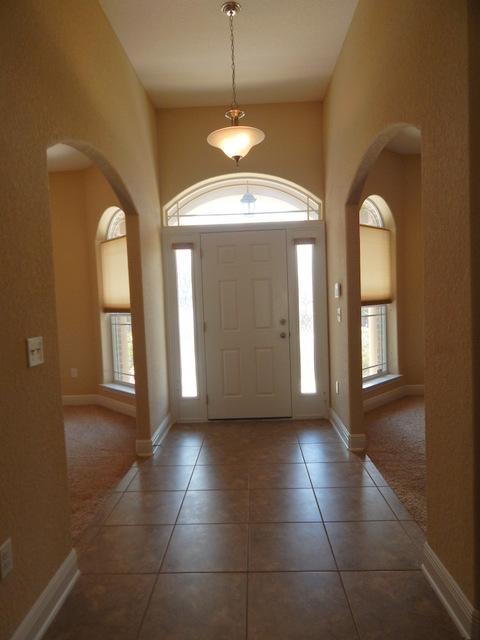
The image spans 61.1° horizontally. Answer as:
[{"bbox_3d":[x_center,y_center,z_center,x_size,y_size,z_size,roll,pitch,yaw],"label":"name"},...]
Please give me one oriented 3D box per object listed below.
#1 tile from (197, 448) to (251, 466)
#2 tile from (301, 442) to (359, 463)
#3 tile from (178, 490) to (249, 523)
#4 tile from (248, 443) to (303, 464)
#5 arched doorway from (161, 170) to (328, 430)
[{"bbox_3d":[-0.131,1.159,3.490,0.433,0.012,0.430,-2,3,2],"label":"tile"},{"bbox_3d":[0.734,1.128,3.463,0.431,0.010,0.431,-2,3,2],"label":"tile"},{"bbox_3d":[-0.159,1.203,2.630,0.433,0.012,0.430,-2,3,2],"label":"tile"},{"bbox_3d":[0.305,1.143,3.475,0.433,0.012,0.430,-2,3,2],"label":"tile"},{"bbox_3d":[0.071,-0.230,4.415,1.730,2.650,0.160,-2,3,2],"label":"arched doorway"}]

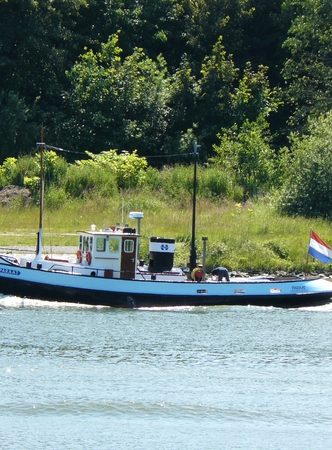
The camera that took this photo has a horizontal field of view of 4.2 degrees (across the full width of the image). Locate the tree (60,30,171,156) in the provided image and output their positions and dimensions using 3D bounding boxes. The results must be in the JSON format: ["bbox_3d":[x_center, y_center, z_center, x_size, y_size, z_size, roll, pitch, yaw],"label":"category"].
[{"bbox_3d":[-3.170,-8.036,293.000,7.200,8.700,6.600,0,2,0],"label":"tree"}]

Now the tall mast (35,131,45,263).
[{"bbox_3d":[-5.897,-1.515,213.300,0.330,6.200,0.330,-1,2,-17],"label":"tall mast"}]

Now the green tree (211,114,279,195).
[{"bbox_3d":[4.872,-4.313,284.000,4.200,5.100,4.000,0,2,0],"label":"green tree"}]

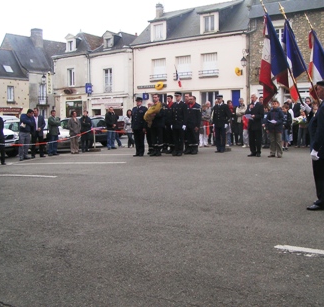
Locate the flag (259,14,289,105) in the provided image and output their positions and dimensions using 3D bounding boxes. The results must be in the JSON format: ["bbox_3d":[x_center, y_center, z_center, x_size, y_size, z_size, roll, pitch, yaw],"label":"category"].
[{"bbox_3d":[1.651,-1.394,6.600,0.450,1.270,0.270,2,6,27],"label":"flag"}]

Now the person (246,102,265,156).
[{"bbox_3d":[2.670,-0.800,12.800,0.450,1.750,0.550,-4,6,-37],"label":"person"}]

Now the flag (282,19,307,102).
[{"bbox_3d":[2.134,-1.493,7.300,0.450,1.270,0.270,2,6,27],"label":"flag"}]

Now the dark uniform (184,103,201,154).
[{"bbox_3d":[0.945,-0.744,13.500,0.540,1.550,0.350,1,5,16],"label":"dark uniform"}]

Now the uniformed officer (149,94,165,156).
[{"bbox_3d":[-0.120,-0.803,12.850,0.530,1.770,0.420,1,5,16],"label":"uniformed officer"}]

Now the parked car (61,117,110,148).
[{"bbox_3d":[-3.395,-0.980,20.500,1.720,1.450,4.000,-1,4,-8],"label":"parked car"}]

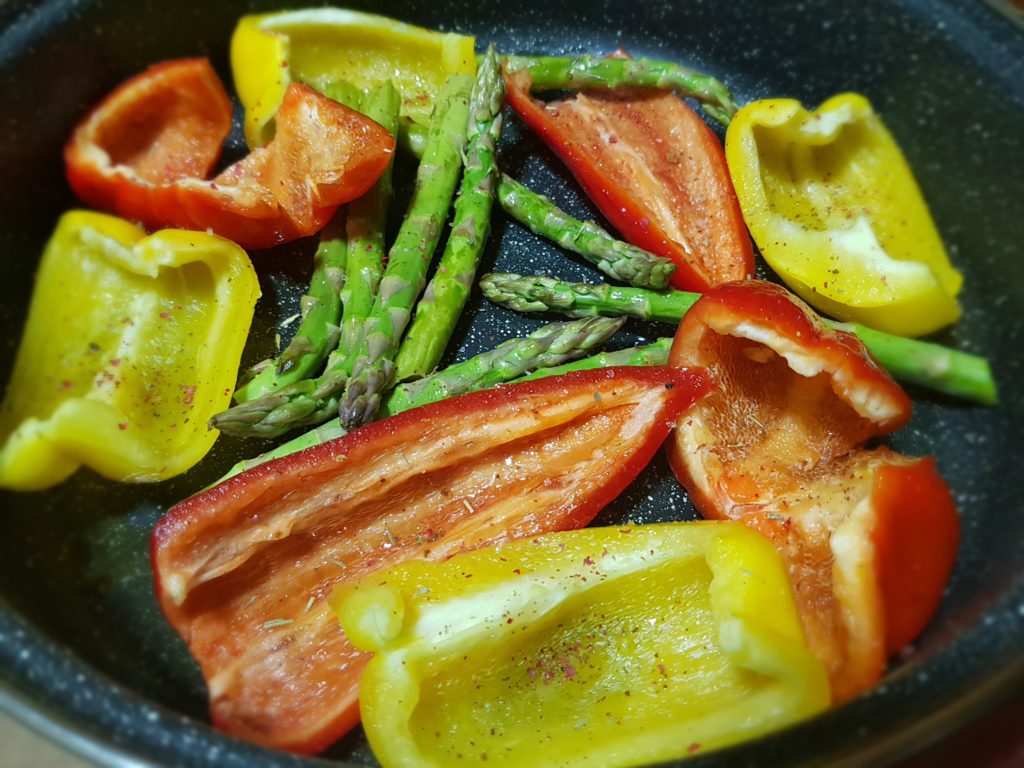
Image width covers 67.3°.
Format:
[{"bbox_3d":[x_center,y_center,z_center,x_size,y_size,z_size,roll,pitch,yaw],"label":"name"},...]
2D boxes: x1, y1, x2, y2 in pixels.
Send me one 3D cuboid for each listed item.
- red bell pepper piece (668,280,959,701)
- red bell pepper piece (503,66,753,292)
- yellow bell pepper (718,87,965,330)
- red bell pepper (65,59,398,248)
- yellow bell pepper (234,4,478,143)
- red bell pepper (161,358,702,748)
[{"bbox_3d":[0.058,0.023,0.156,0.041,0.037,0.076,-11,56,-8],"label":"red bell pepper piece"},{"bbox_3d":[0.035,-0.057,0.218,0.042,0.026,0.081,-23,58,-16],"label":"red bell pepper piece"},{"bbox_3d":[0.084,-0.043,0.208,0.043,0.027,0.066,-12,56,-8],"label":"yellow bell pepper"},{"bbox_3d":[-0.071,-0.063,0.213,0.079,0.036,0.043,1,55,0],"label":"red bell pepper"},{"bbox_3d":[-0.045,-0.087,0.230,0.070,0.034,0.036,3,55,2],"label":"yellow bell pepper"},{"bbox_3d":[-0.011,0.034,0.152,0.110,0.030,0.049,-20,58,-14],"label":"red bell pepper"}]

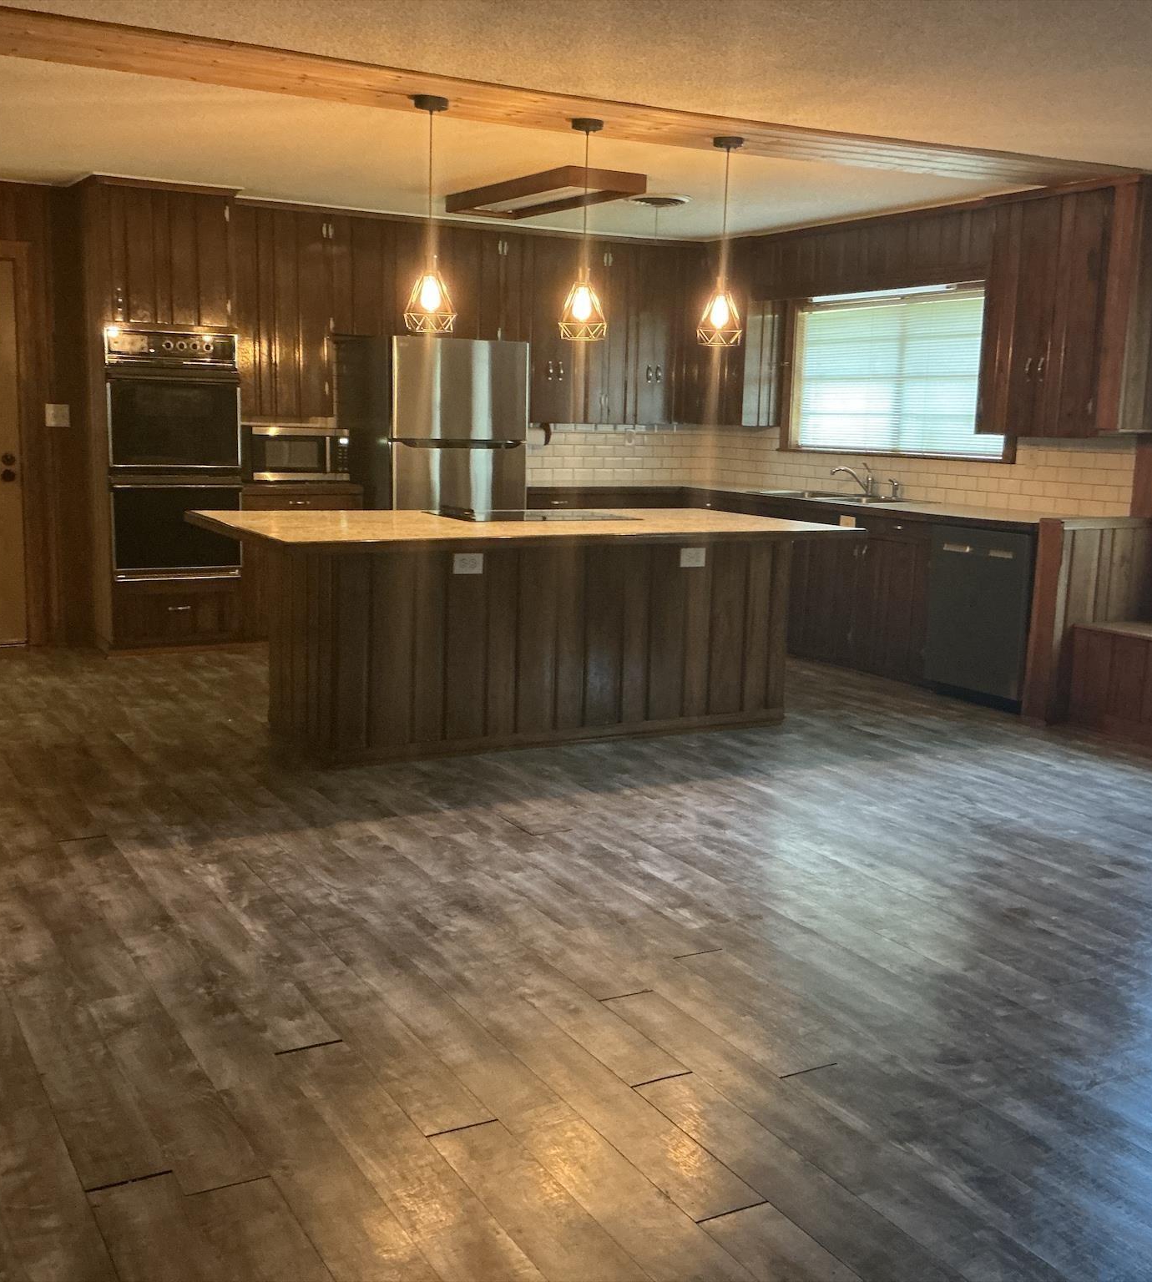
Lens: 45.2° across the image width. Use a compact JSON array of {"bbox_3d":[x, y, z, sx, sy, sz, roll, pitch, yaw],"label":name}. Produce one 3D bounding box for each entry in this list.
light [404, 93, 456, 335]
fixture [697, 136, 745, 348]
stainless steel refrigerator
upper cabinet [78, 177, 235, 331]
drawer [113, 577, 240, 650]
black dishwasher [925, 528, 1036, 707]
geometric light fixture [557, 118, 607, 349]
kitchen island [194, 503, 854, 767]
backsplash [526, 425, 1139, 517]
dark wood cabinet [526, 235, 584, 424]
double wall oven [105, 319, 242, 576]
[{"bbox_3d":[-0.531,-1.534,5.022,0.189,0.808,0.189,2,9,0],"label":"light"},{"bbox_3d":[0.594,-1.588,5.558,0.189,0.808,0.189,2,9,0],"label":"fixture"},{"bbox_3d":[-0.857,-0.890,8.225,0.829,1.734,0.798,-4,11,-30],"label":"stainless steel refrigerator"},{"bbox_3d":[-2.250,-2.035,7.427,0.746,0.747,0.546,-4,11,-30],"label":"upper cabinet"},{"bbox_3d":[-2.249,-0.169,7.639,0.683,0.338,0.450,-4,11,-30],"label":"drawer"},{"bbox_3d":[2.191,-0.150,6.852,0.610,0.822,0.617,-4,11,-30],"label":"black dishwasher"},{"bbox_3d":[0.034,-1.564,5.308,0.189,0.808,0.189,2,9,0],"label":"geometric light fixture"},{"bbox_3d":[-0.180,-0.059,5.824,2.561,0.896,1.188,-4,11,-30],"label":"kitchen island"},{"bbox_3d":[0.973,-0.993,7.698,1.820,0.413,3.632,-4,11,-30],"label":"backsplash"},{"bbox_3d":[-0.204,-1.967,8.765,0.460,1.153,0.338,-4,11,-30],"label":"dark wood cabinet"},{"bbox_3d":[-2.256,-1.019,7.584,0.674,1.310,0.570,-4,11,-30],"label":"double wall oven"}]

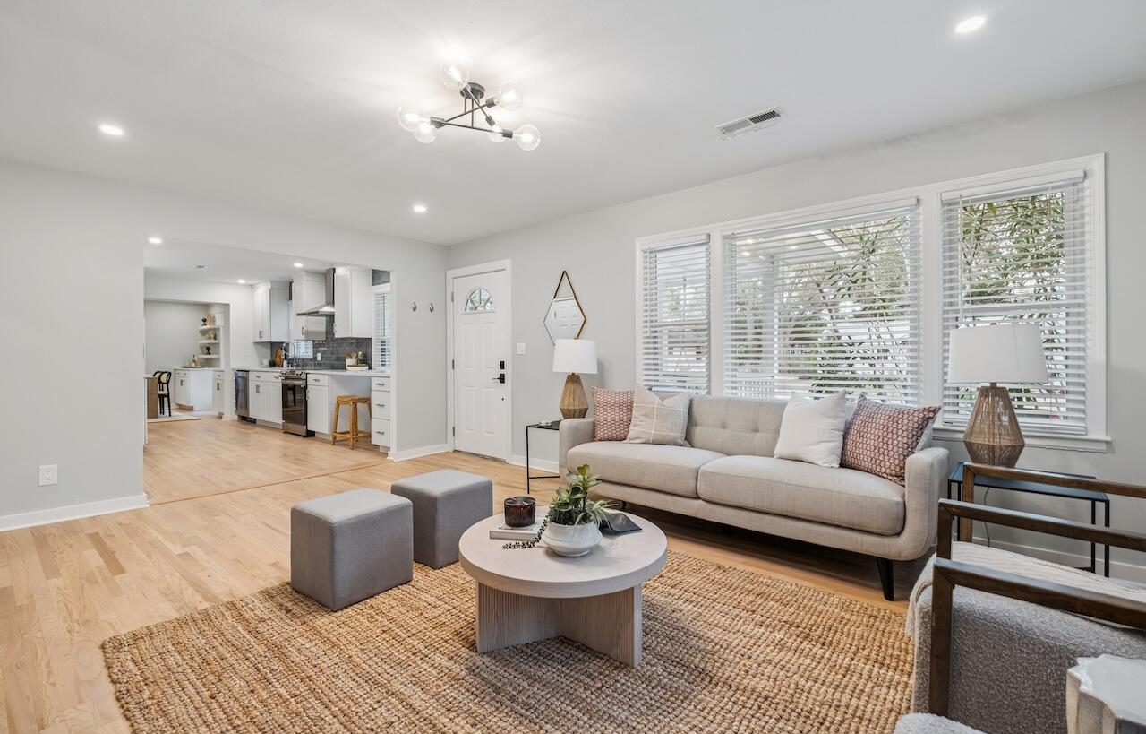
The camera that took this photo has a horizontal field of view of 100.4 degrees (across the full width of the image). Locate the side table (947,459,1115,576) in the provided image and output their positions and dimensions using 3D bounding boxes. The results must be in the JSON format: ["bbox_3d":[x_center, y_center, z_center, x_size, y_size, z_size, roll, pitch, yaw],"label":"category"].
[{"bbox_3d":[2.018,0.776,2.146,0.482,0.550,0.490,1,1,43],"label":"side table"}]

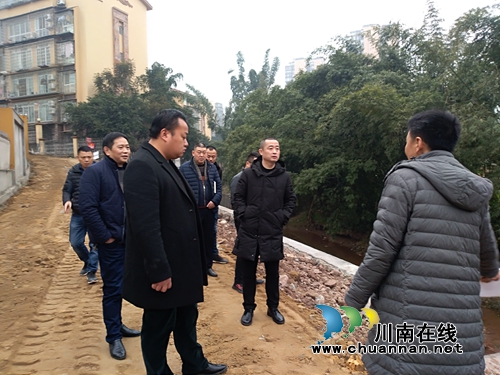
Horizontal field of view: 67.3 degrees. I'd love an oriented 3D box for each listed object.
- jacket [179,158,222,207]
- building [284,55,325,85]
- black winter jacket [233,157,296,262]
[{"bbox_3d":[-0.645,-0.052,4.844,0.560,0.650,0.360,-2,5,-17],"label":"jacket"},{"bbox_3d":[38.888,-56.244,271.130,26.000,70.800,15.000,1,5,15],"label":"building"},{"bbox_3d":[0.136,0.207,3.531,0.580,0.950,0.360,0,5,4],"label":"black winter jacket"}]

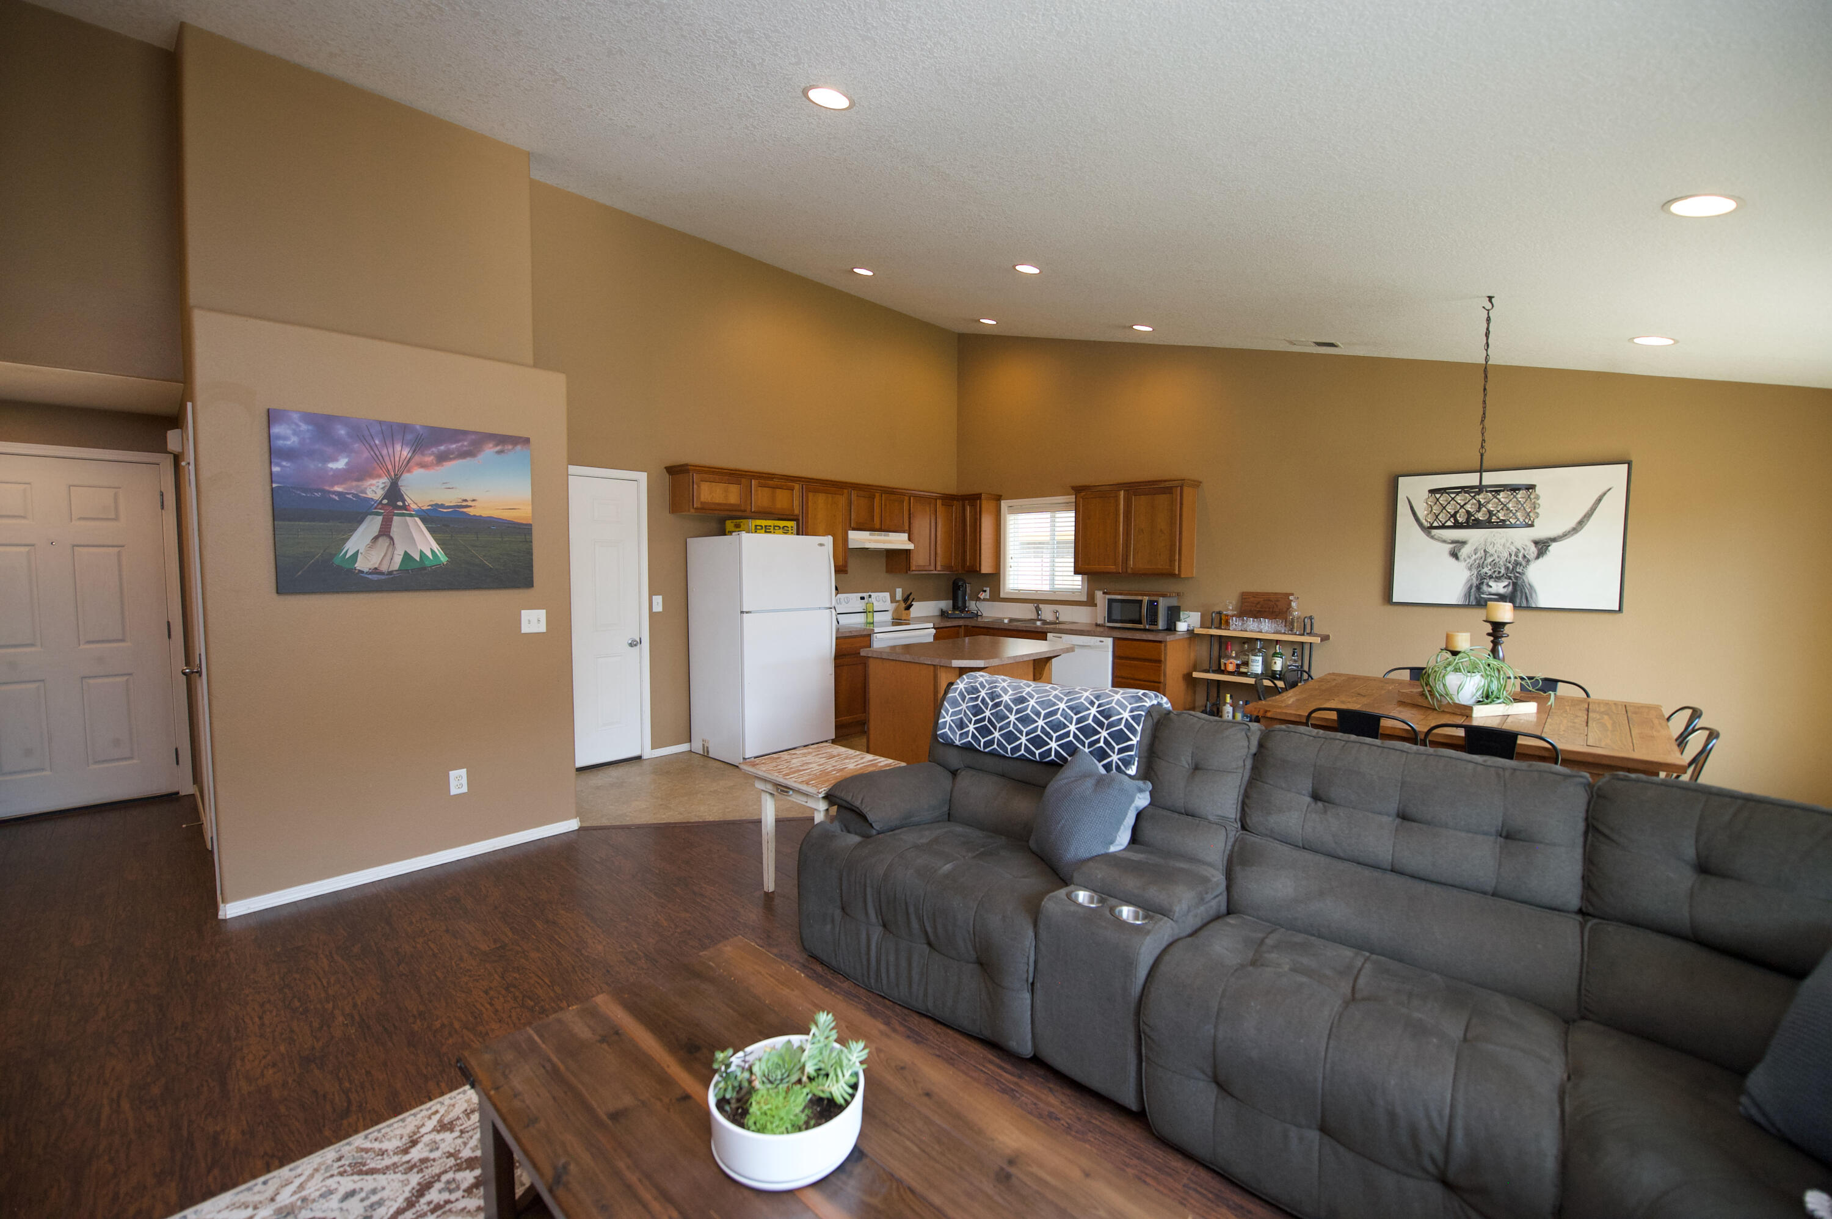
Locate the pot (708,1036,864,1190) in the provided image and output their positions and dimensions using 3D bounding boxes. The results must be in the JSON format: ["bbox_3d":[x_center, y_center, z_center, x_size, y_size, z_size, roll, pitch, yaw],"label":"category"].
[{"bbox_3d":[-0.224,0.864,1.249,0.258,0.092,0.258,0,3,0],"label":"pot"}]

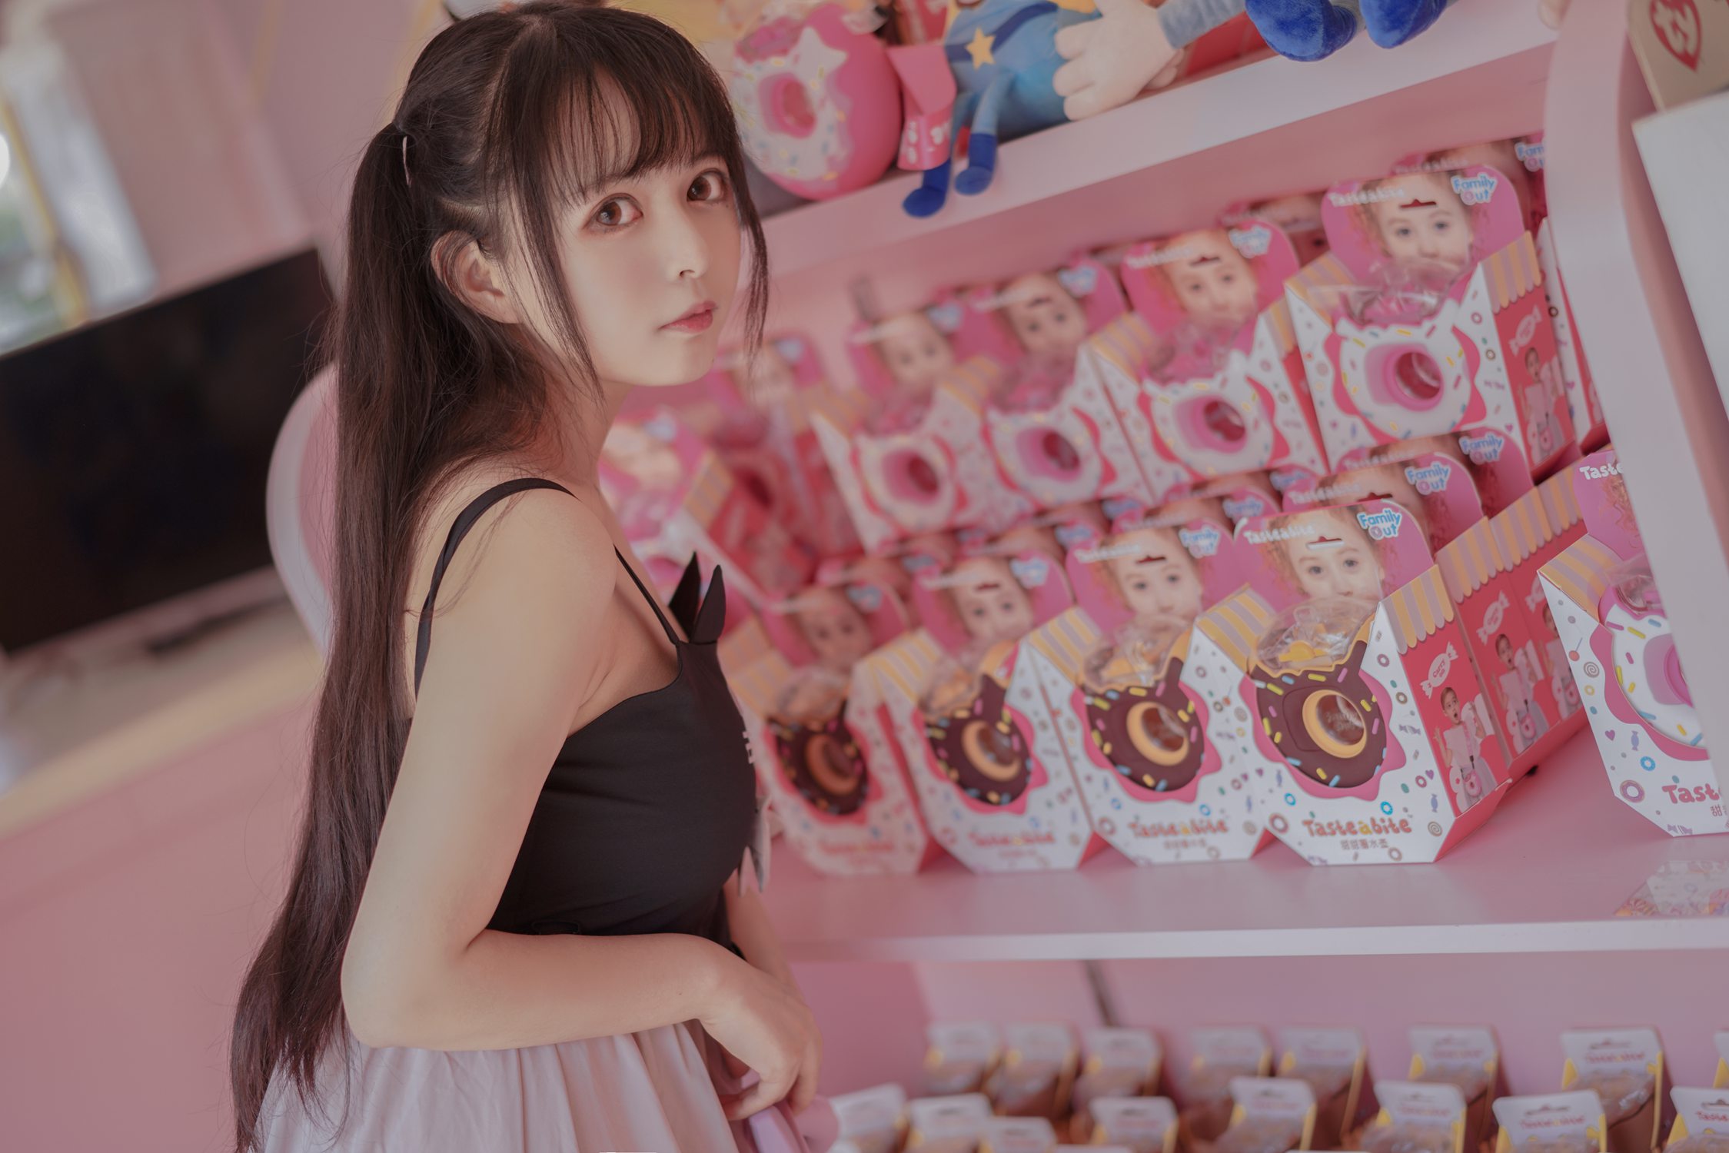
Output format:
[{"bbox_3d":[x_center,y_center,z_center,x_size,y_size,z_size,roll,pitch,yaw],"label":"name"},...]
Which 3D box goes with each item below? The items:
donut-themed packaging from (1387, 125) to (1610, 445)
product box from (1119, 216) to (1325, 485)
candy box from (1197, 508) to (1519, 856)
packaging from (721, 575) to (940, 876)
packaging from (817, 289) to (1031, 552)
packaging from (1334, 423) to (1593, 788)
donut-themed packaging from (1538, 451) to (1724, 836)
[{"bbox_3d":[0.442,-0.191,1.881,0.164,0.229,0.064,-2,20,45],"label":"donut-themed packaging"},{"bbox_3d":[0.271,-0.142,1.981,0.164,0.229,0.064,-7,25,45],"label":"product box"},{"bbox_3d":[0.314,0.072,1.730,0.064,0.229,0.164,-29,13,-38],"label":"candy box"},{"bbox_3d":[-0.017,0.122,2.125,0.164,0.229,0.064,-10,15,47],"label":"packaging"},{"bbox_3d":[0.053,-0.100,2.176,0.164,0.229,0.064,-11,19,47],"label":"packaging"},{"bbox_3d":[0.401,0.019,1.831,0.064,0.229,0.164,-29,13,-40],"label":"packaging"},{"bbox_3d":[0.502,0.034,1.552,0.164,0.229,0.064,-10,14,45],"label":"donut-themed packaging"}]

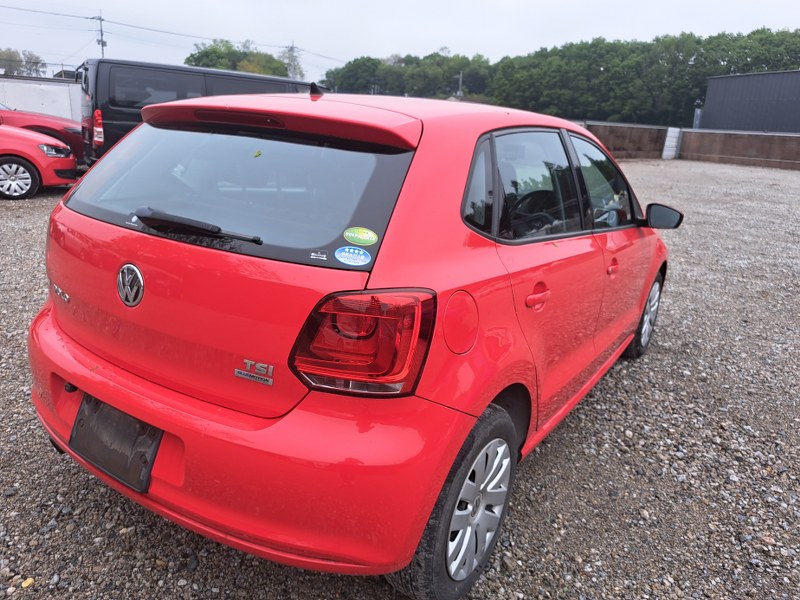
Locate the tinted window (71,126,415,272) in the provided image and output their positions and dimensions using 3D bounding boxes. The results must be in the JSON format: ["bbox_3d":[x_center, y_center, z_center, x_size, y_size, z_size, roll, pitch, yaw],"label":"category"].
[{"bbox_3d":[-0.550,-0.325,1.502,1.260,0.430,0.110,15,-20,31],"label":"tinted window"}]

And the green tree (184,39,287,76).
[{"bbox_3d":[-17.267,-22.686,58.494,11.000,8.763,11.000,-1,18,-16],"label":"green tree"}]

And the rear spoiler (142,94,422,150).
[{"bbox_3d":[-0.413,-0.545,1.630,1.180,0.120,0.290,15,20,31],"label":"rear spoiler"}]

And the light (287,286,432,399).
[{"bbox_3d":[-0.073,0.074,1.169,0.290,0.230,0.190,10,18,17],"label":"light"}]

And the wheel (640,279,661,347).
[{"bbox_3d":[1.595,0.080,3.625,0.100,0.415,0.415,15,20,31],"label":"wheel"}]

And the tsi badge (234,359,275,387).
[{"bbox_3d":[-0.323,0.161,1.233,0.102,0.055,0.010,10,18,18],"label":"tsi badge"}]

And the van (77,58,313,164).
[{"bbox_3d":[-2.962,-2.969,9.983,4.695,1.980,1.695,-9,21,-36],"label":"van"}]

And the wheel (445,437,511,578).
[{"bbox_3d":[0.208,0.599,1.634,0.100,0.415,0.415,15,20,31],"label":"wheel"}]

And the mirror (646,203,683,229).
[{"bbox_3d":[1.336,-0.430,2.789,0.190,0.135,0.110,15,20,31],"label":"mirror"}]

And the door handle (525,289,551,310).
[{"bbox_3d":[0.419,-0.004,1.675,0.050,0.050,0.185,15,20,31],"label":"door handle"}]

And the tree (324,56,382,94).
[{"bbox_3d":[-6.903,-29.328,79.574,8.800,10.351,8.800,2,17,-6],"label":"tree"}]

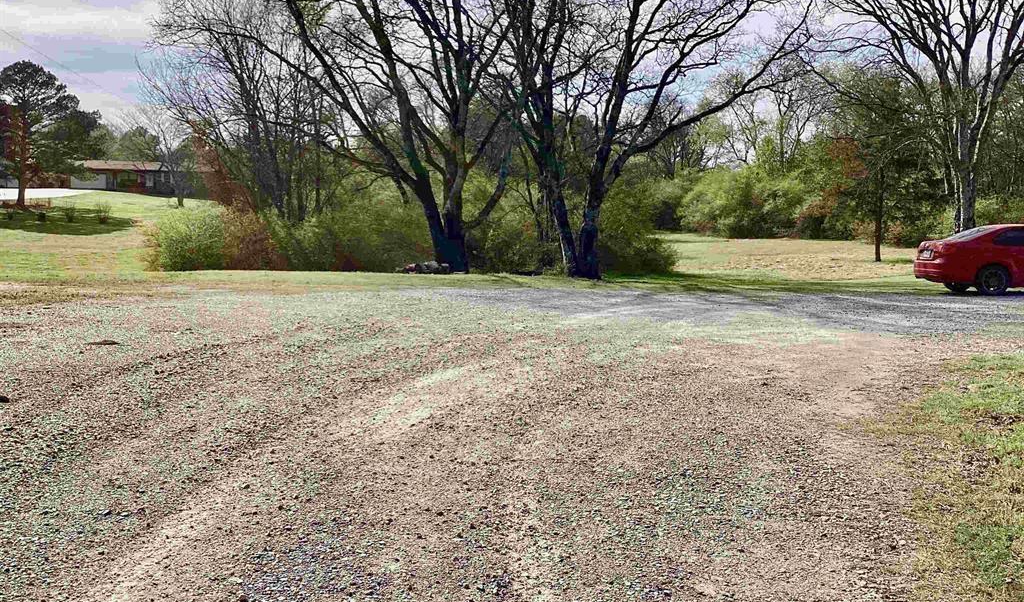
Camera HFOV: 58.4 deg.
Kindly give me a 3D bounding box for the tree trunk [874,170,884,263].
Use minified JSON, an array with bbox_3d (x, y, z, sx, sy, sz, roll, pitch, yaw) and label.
[{"bbox_3d":[13.025,-2.995,32.500,0.270,3.350,0.270,0,5,0],"label":"tree trunk"}]

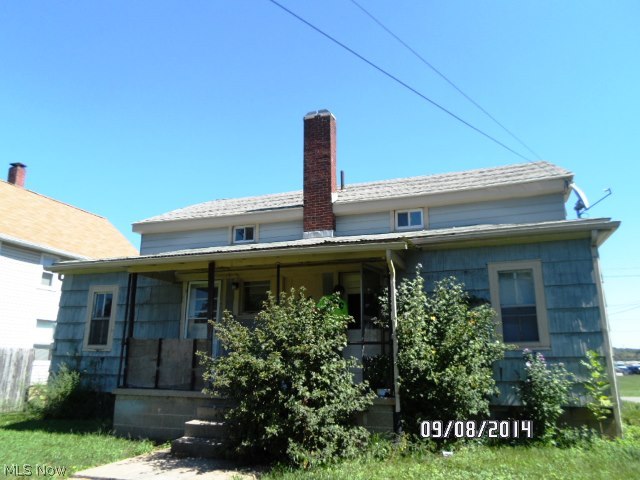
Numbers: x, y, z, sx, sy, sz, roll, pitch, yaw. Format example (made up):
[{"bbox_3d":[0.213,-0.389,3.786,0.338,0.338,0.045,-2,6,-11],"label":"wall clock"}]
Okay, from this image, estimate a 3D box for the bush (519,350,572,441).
[{"bbox_3d":[3.176,2.183,6.516,0.660,1.220,0.650,-5,-13,19],"label":"bush"}]

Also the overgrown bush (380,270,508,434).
[{"bbox_3d":[1.810,1.643,6.887,1.820,2.380,1.450,-5,-13,19],"label":"overgrown bush"}]

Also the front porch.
[{"bbox_3d":[-0.976,1.828,7.779,5.050,2.880,1.600,-5,-13,19],"label":"front porch"}]

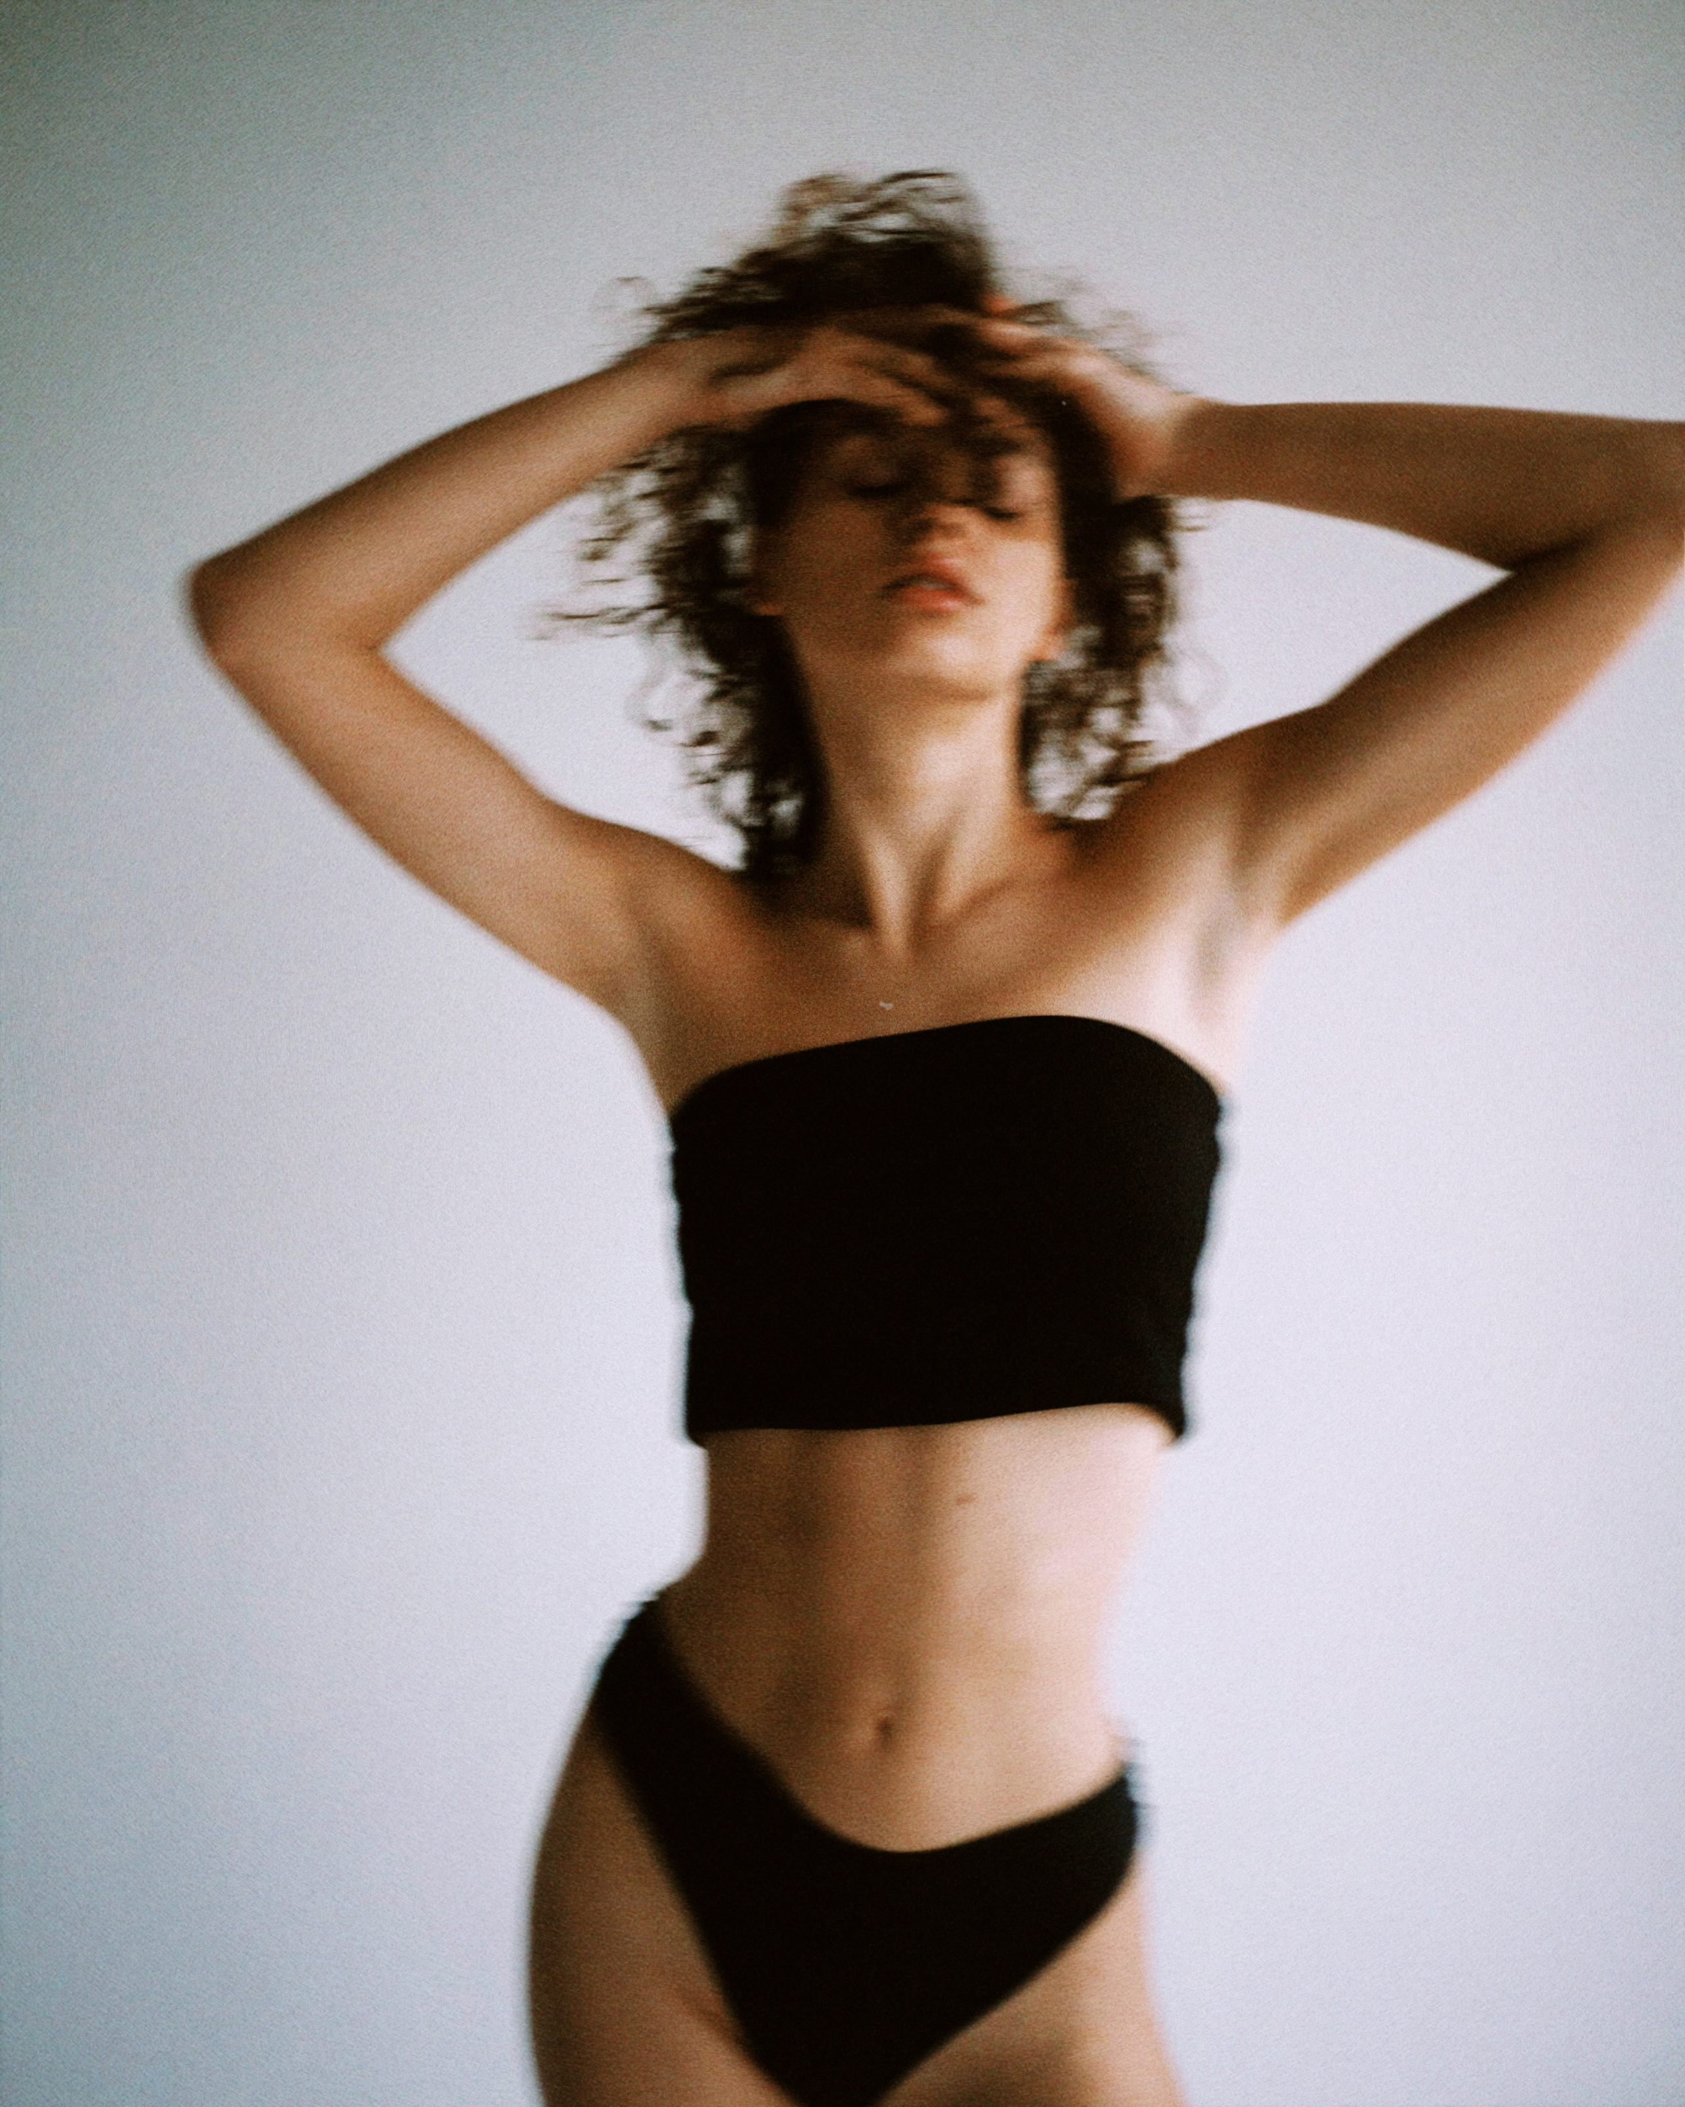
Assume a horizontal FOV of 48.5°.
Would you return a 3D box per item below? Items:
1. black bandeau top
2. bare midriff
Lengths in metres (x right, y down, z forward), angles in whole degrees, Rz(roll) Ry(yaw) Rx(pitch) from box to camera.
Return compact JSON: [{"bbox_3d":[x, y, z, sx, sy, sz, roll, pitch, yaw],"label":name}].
[{"bbox_3d":[0.060,0.094,1.010,0.290,0.215,0.215,0,-6,12],"label":"black bandeau top"},{"bbox_3d":[0.040,0.301,0.995,0.265,0.225,0.175,2,-4,9],"label":"bare midriff"}]

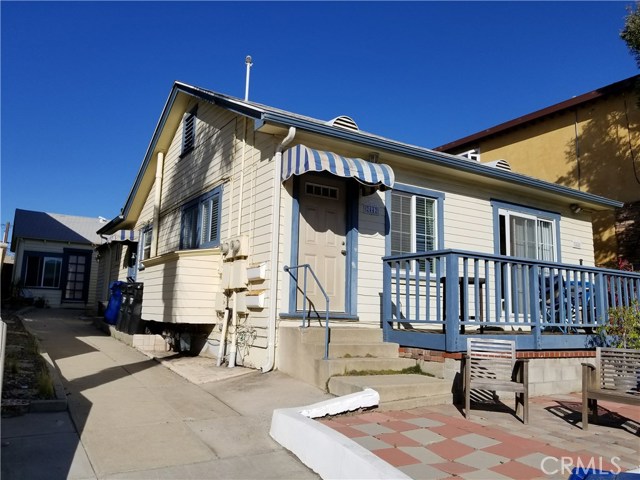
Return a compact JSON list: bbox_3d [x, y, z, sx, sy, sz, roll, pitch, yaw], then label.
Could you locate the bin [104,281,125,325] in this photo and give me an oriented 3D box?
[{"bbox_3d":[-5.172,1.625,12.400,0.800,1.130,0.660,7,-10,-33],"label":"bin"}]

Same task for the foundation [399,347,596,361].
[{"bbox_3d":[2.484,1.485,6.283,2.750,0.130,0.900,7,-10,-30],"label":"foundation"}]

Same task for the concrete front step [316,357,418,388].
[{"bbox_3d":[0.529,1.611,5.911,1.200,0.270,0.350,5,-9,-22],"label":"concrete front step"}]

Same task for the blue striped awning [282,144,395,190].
[{"bbox_3d":[0.284,-0.992,6.842,1.430,0.480,0.800,7,-10,-30],"label":"blue striped awning"}]

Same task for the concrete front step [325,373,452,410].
[{"bbox_3d":[0.744,1.699,5.417,1.220,0.230,0.820,7,-10,-30],"label":"concrete front step"}]

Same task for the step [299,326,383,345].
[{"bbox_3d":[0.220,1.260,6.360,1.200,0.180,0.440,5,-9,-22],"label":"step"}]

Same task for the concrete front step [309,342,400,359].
[{"bbox_3d":[0.380,1.412,6.130,1.200,0.180,0.340,5,-9,-22],"label":"concrete front step"}]

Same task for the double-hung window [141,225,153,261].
[{"bbox_3d":[-4.774,0.162,13.157,0.120,1.050,0.980,7,-10,-33],"label":"double-hung window"}]

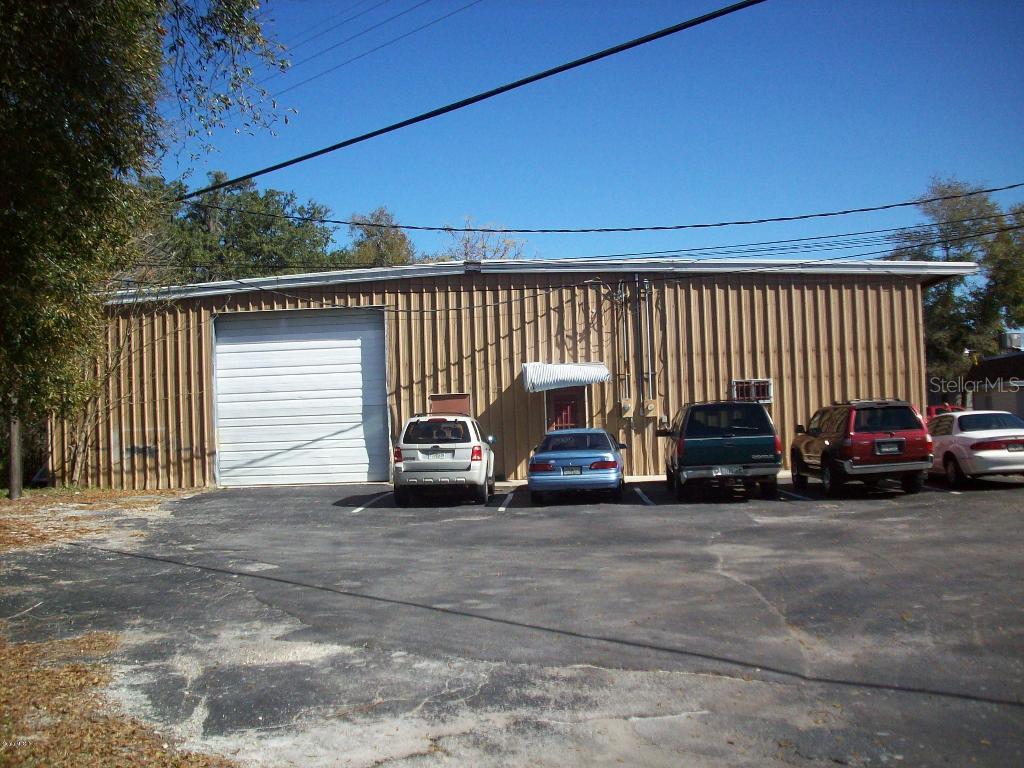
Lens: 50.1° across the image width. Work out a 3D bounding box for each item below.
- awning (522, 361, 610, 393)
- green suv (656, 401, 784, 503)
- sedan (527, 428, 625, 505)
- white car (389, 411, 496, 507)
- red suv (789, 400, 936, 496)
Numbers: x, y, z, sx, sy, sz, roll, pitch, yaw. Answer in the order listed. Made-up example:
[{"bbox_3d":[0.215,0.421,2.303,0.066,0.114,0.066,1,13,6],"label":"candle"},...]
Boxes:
[{"bbox_3d":[1.286,-0.152,25.600,2.030,0.660,0.850,-2,-2,3],"label":"awning"},{"bbox_3d":[4.125,1.273,21.950,1.990,1.830,5.020,-2,-2,5],"label":"green suv"},{"bbox_3d":[1.372,1.598,22.275,1.830,1.380,4.870,-2,-2,6],"label":"sedan"},{"bbox_3d":[-1.317,1.515,22.513,1.850,1.740,4.440,-2,-2,2],"label":"white car"},{"bbox_3d":[6.825,1.221,21.899,1.760,1.750,4.580,-2,-2,1],"label":"red suv"}]

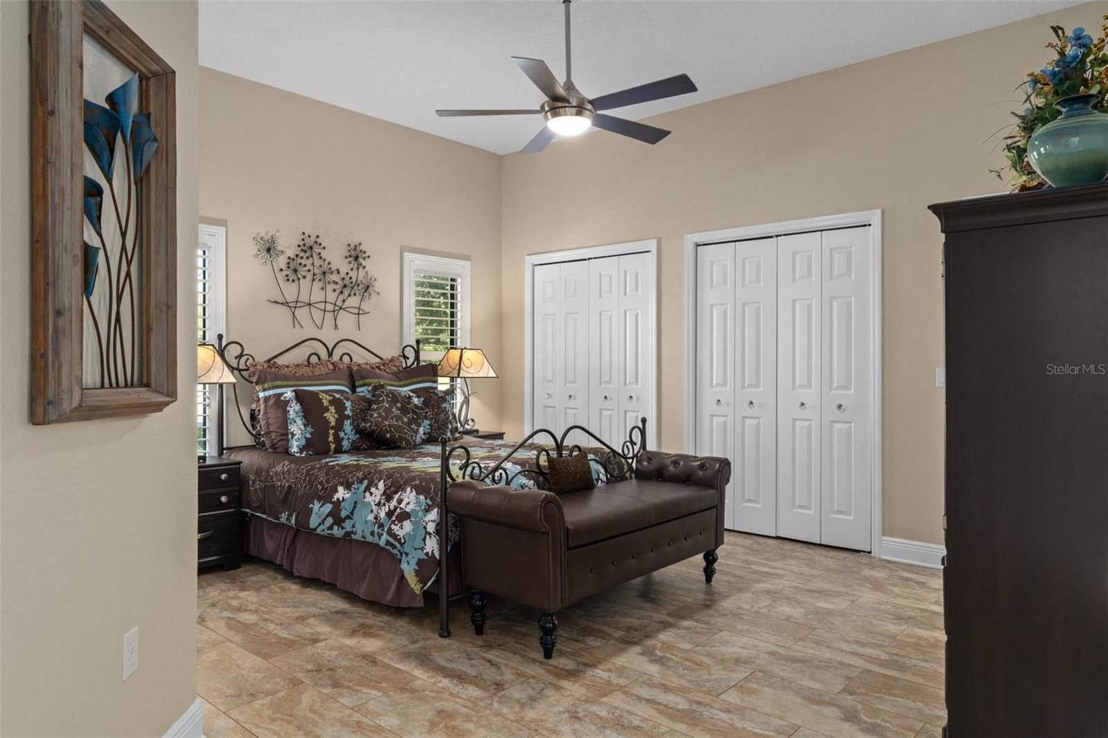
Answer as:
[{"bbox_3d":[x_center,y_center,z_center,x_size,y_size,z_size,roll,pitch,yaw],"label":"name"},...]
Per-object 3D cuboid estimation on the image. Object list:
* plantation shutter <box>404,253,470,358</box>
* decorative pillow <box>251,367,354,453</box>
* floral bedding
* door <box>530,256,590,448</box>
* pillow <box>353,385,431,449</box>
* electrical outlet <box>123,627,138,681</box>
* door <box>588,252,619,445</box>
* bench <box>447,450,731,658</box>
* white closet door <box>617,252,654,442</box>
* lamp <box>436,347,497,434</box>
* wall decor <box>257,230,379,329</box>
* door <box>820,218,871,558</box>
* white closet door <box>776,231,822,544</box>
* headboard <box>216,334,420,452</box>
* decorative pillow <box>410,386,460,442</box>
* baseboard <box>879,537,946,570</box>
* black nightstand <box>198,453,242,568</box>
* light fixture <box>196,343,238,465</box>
[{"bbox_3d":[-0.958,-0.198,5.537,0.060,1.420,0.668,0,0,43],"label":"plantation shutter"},{"bbox_3d":[-1.630,0.270,4.430,0.180,0.500,0.660,-23,-14,38],"label":"decorative pillow"},{"bbox_3d":[-0.800,0.747,4.240,2.080,0.520,1.570,0,1,40],"label":"floral bedding"},{"bbox_3d":[0.067,0.117,5.698,0.584,2.007,0.036,0,0,39],"label":"door"},{"bbox_3d":[-1.070,0.320,4.500,0.460,0.420,0.180,0,-24,-38],"label":"pillow"},{"bbox_3d":[-1.086,0.730,1.737,0.008,0.114,0.070,0,0,-4],"label":"electrical outlet"},{"bbox_3d":[0.410,0.118,5.425,0.292,2.007,0.036,0,0,39],"label":"door"},{"bbox_3d":[0.258,0.809,3.306,0.513,0.680,1.554,0,0,42],"label":"bench"},{"bbox_3d":[0.630,0.120,5.250,0.305,2.000,0.040,0,1,41],"label":"white closet door"},{"bbox_3d":[-0.700,0.155,5.480,0.320,0.690,0.460,0,1,40],"label":"lamp"},{"bbox_3d":[-1.642,-0.617,4.780,0.050,0.668,0.941,0,0,43],"label":"wall decor"},{"bbox_3d":[1.840,0.127,4.270,0.305,2.000,0.040,0,1,41],"label":"door"},{"bbox_3d":[1.620,0.123,4.461,0.295,2.007,0.036,0,0,39],"label":"white closet door"},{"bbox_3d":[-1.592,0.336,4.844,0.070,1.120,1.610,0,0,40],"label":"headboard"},{"bbox_3d":[-0.880,0.330,4.900,0.430,0.400,0.170,0,-19,-45],"label":"decorative pillow"},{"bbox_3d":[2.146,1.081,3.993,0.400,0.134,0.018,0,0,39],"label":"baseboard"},{"bbox_3d":[-2.130,0.840,3.880,0.430,0.620,0.500,0,1,40],"label":"black nightstand"},{"bbox_3d":[-2.165,0.205,4.050,0.320,0.700,0.460,0,1,40],"label":"light fixture"}]

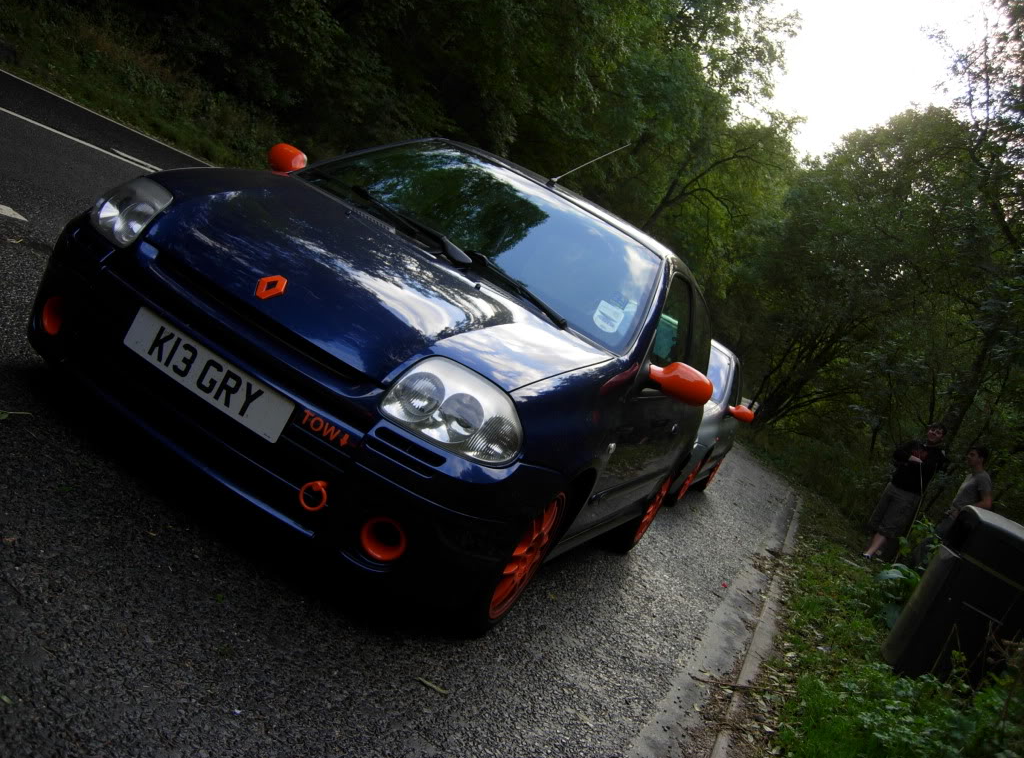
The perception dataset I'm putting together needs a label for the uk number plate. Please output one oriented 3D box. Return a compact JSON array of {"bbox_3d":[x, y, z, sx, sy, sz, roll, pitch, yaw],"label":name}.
[{"bbox_3d":[-0.761,-0.013,2.665,0.520,0.111,0.015,30,5,17],"label":"uk number plate"}]

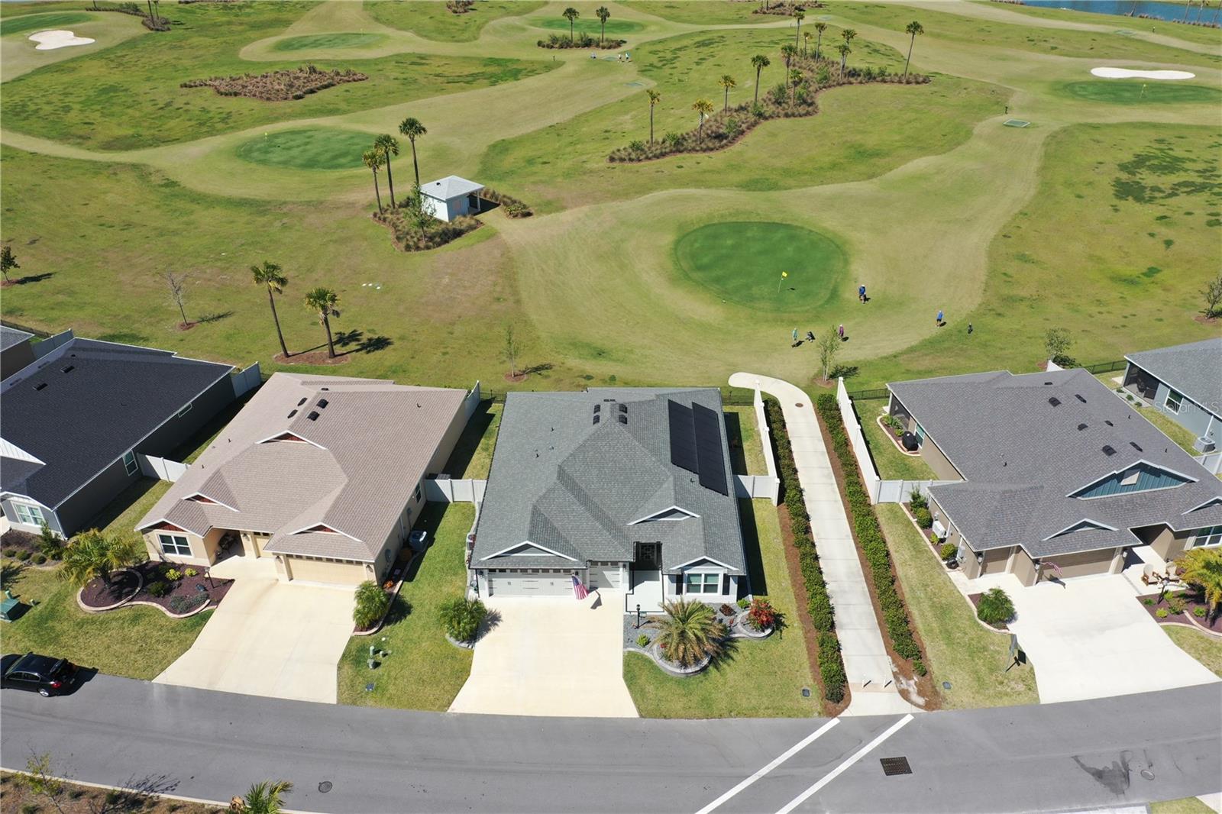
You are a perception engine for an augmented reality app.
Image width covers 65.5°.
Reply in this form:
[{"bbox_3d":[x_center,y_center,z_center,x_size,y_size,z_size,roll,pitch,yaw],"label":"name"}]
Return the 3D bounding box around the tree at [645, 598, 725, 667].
[{"bbox_3d":[3.834,11.877,49.577,4.100,3.000,4.000,-1,33,0],"label":"tree"}]

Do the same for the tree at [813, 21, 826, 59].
[{"bbox_3d":[38.874,-68.444,177.822,2.300,6.874,2.300,-1,31,0],"label":"tree"}]

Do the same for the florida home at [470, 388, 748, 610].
[{"bbox_3d":[-0.013,3.355,59.907,15.200,6.300,19.400,0,33,2],"label":"florida home"}]

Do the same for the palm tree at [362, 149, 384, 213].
[{"bbox_3d":[-26.697,-25.636,108.355,2.600,7.658,2.600,-1,31,0],"label":"palm tree"}]

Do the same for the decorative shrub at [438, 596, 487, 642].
[{"bbox_3d":[-8.025,11.356,51.324,2.550,2.300,2.500,-1,33,0],"label":"decorative shrub"}]

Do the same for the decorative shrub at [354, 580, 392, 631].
[{"bbox_3d":[-13.297,11.090,52.902,2.300,2.250,2.300,-1,31,0],"label":"decorative shrub"}]

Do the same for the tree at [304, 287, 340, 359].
[{"bbox_3d":[-23.563,-6.950,78.699,3.100,6.472,3.100,-1,31,0],"label":"tree"}]

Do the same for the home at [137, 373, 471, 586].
[{"bbox_3d":[-19.557,2.711,63.032,15.400,6.200,20.000,4,32,8],"label":"home"}]

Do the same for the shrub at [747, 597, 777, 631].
[{"bbox_3d":[8.225,11.265,51.723,1.550,1.600,1.500,-1,33,0],"label":"shrub"}]

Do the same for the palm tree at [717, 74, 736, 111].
[{"bbox_3d":[16.495,-44.343,134.717,2.700,5.440,2.700,-1,33,0],"label":"palm tree"}]

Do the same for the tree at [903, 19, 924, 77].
[{"bbox_3d":[46.976,-55.978,149.140,2.900,8.670,2.900,-1,33,0],"label":"tree"}]

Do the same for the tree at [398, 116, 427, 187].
[{"bbox_3d":[-23.414,-30.116,113.977,3.500,9.366,3.500,-1,31,0],"label":"tree"}]

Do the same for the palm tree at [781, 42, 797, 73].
[{"bbox_3d":[29.839,-57.743,160.299,2.800,7.038,2.800,-1,31,0],"label":"palm tree"}]

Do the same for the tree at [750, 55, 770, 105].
[{"bbox_3d":[21.342,-47.426,137.834,2.800,7.140,2.800,-1,33,0],"label":"tree"}]

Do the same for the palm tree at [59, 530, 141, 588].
[{"bbox_3d":[-29.560,9.128,55.240,4.600,3.600,4.500,-1,31,0],"label":"palm tree"}]

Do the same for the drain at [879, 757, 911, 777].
[{"bbox_3d":[13.451,16.948,44.771,1.230,0.060,0.940,-3,31,-3],"label":"drain"}]

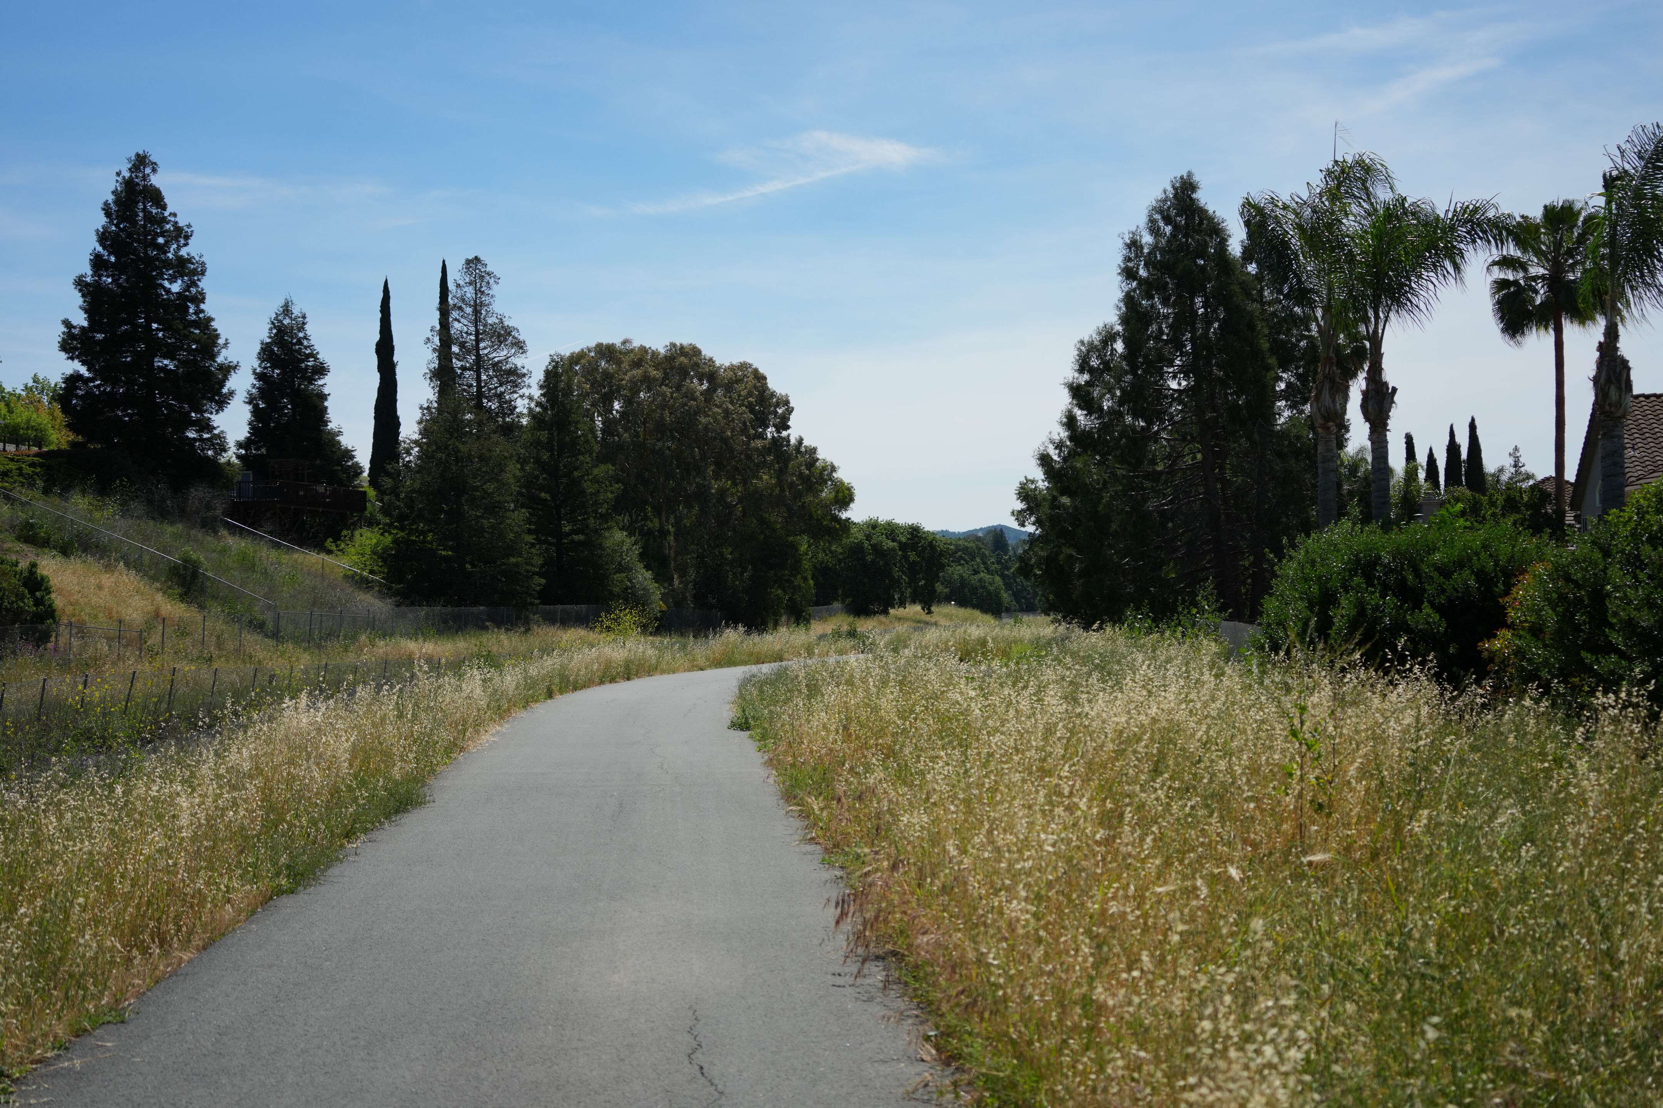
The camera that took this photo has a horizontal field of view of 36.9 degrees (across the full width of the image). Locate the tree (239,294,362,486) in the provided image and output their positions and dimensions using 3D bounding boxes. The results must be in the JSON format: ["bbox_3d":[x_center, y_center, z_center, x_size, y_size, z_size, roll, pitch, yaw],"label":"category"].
[{"bbox_3d":[-27.336,-7.870,128.000,6.400,10.700,6.400,0,-1,0],"label":"tree"}]

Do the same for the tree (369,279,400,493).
[{"bbox_3d":[-23.687,-8.426,132.000,1.650,12.400,1.650,0,-1,0],"label":"tree"}]

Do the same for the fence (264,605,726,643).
[{"bbox_3d":[-12.100,2.950,108.000,0.150,1.300,58.000,0,-1,12],"label":"fence"}]

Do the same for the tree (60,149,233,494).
[{"bbox_3d":[-29.400,-10.008,107.000,7.500,14.500,7.500,0,-1,0],"label":"tree"}]

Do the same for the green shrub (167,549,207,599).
[{"bbox_3d":[-21.831,0.704,84.500,1.400,1.750,1.400,0,-1,0],"label":"green shrub"}]

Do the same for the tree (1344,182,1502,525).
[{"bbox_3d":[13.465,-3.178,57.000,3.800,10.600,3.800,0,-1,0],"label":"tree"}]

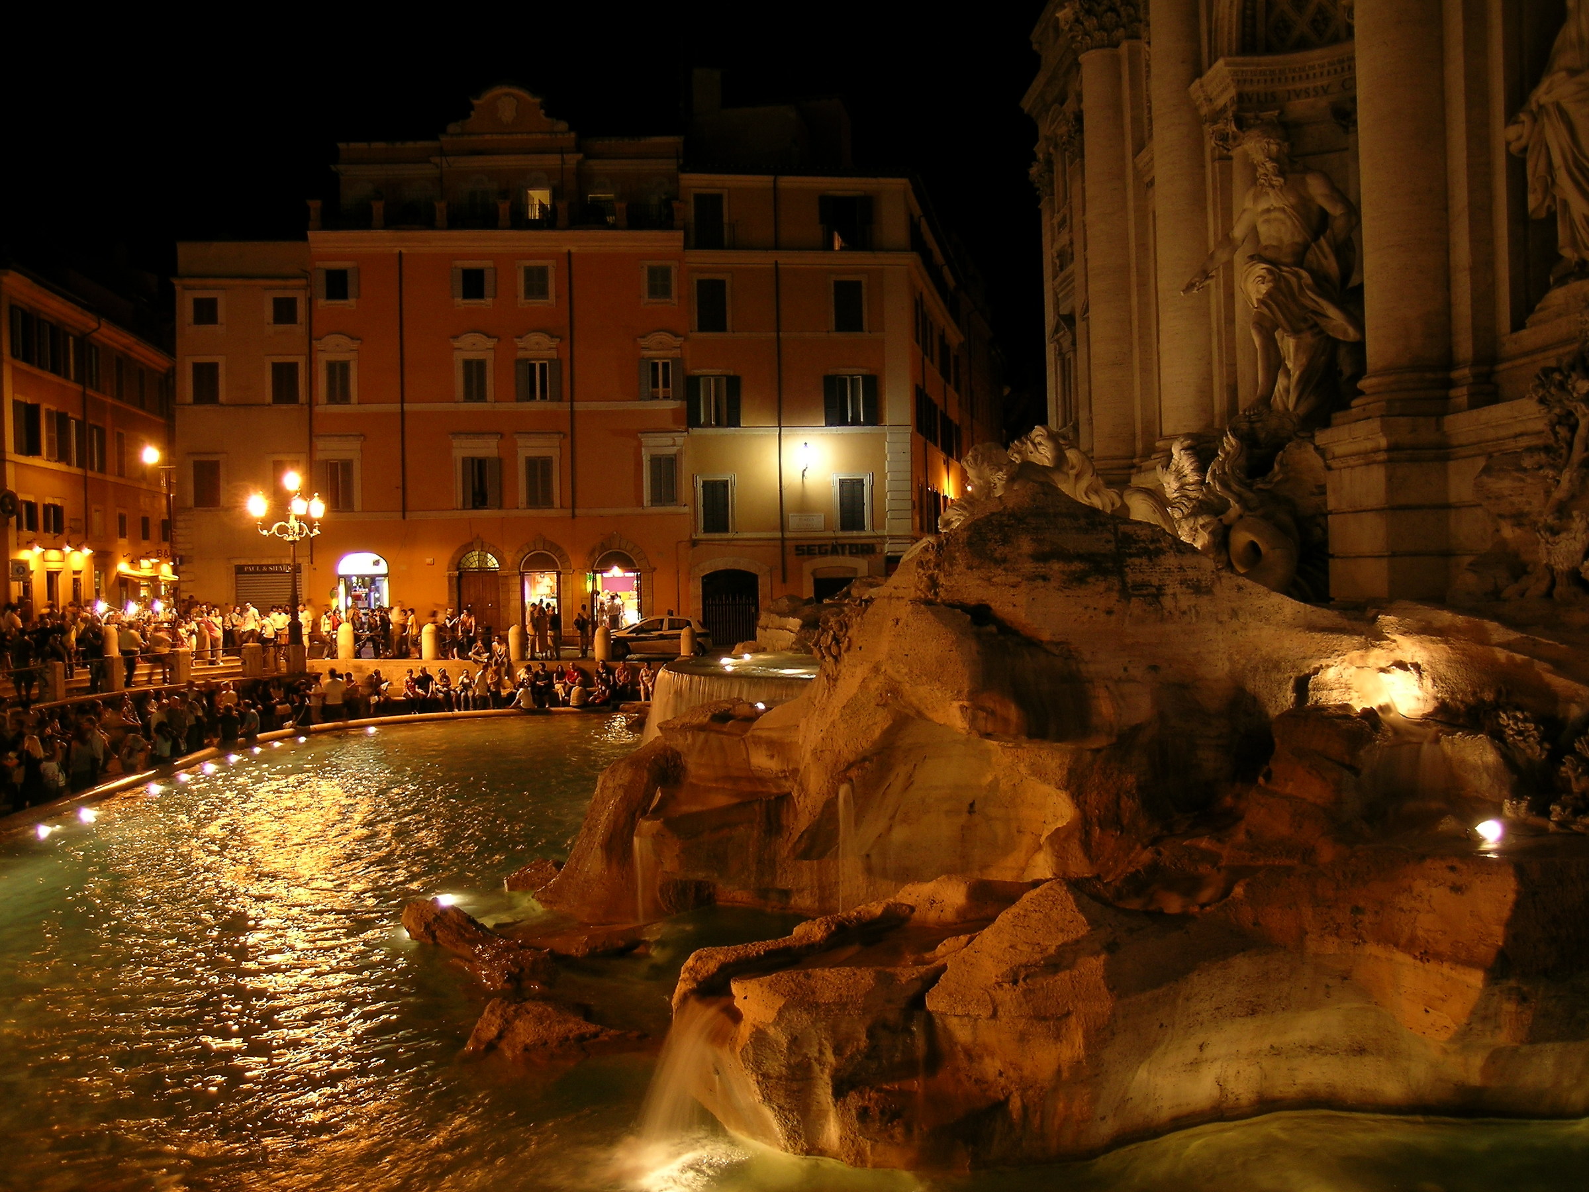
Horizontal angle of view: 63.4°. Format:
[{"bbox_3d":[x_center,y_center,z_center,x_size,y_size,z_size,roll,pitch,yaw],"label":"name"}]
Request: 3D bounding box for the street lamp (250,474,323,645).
[{"bbox_3d":[-15.750,-1.050,39.900,2.250,5.600,2.150,-1,0,0],"label":"street lamp"}]

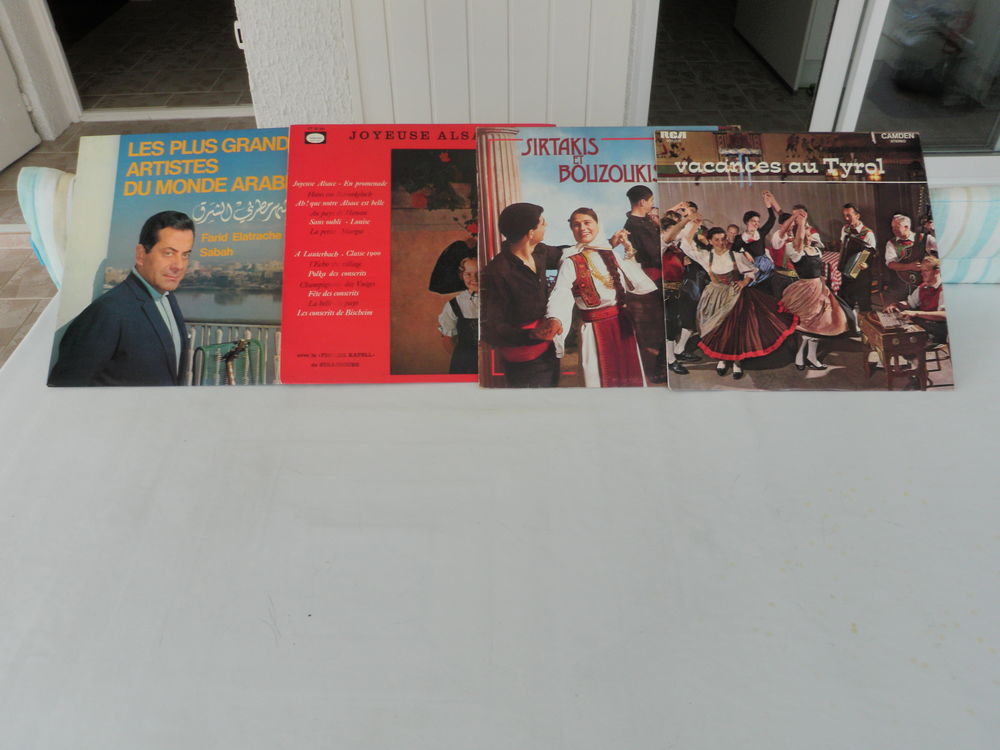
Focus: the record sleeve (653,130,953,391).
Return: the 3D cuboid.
[{"bbox_3d":[0.340,-0.134,0.917,0.313,0.005,0.313,0,76,-1],"label":"record sleeve"}]

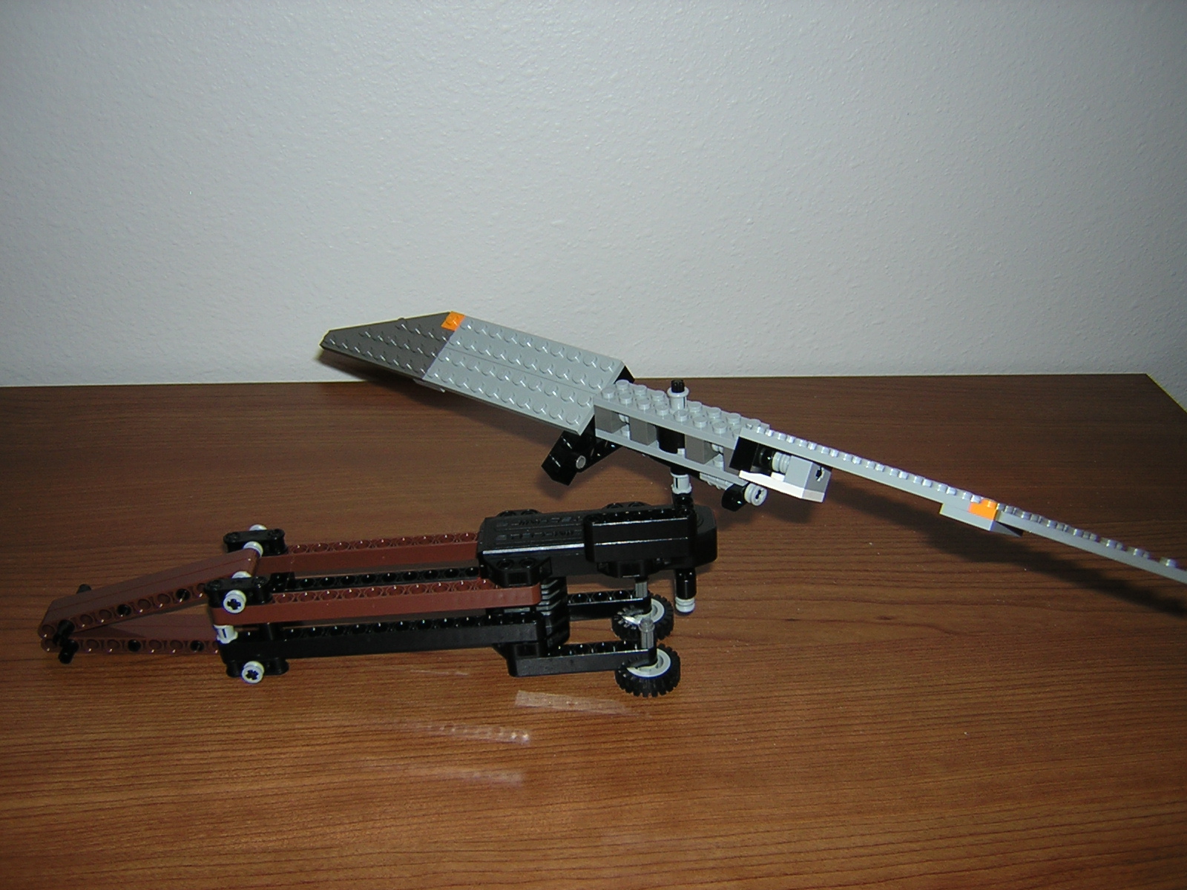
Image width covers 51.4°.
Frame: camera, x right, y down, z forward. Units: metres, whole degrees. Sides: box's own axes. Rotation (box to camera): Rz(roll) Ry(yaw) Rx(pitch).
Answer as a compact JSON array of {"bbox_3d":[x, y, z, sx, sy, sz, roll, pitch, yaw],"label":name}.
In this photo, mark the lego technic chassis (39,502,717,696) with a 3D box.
[{"bbox_3d":[-0.082,0.046,0.451,0.253,0.072,0.056,1,28,-3],"label":"lego technic chassis"}]

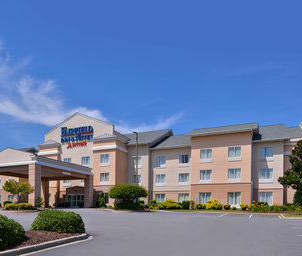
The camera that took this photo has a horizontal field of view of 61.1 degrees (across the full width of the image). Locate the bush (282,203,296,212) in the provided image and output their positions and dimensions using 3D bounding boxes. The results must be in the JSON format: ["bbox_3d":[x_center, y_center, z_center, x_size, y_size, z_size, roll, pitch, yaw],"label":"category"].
[{"bbox_3d":[15.308,8.906,28.500,1.530,1.000,1.150,-3,-9,19],"label":"bush"}]

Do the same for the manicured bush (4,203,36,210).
[{"bbox_3d":[-13.274,7.988,26.000,3.190,0.780,1.800,-3,-9,19],"label":"manicured bush"}]

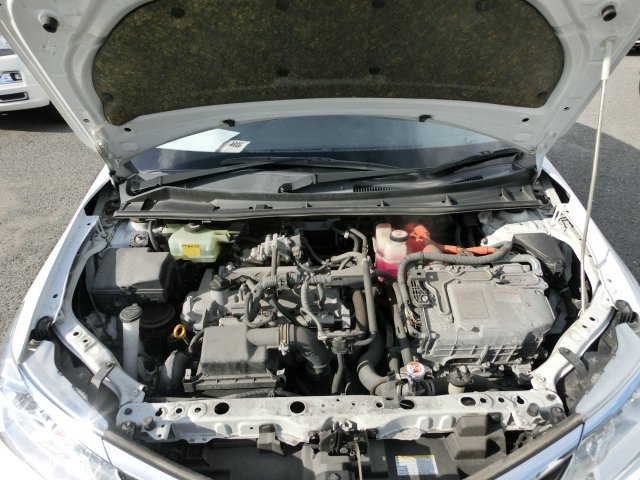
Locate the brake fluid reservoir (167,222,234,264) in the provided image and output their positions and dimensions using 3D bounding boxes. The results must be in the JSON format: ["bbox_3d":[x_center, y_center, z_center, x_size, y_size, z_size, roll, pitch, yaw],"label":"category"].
[{"bbox_3d":[-0.353,0.007,1.310,0.178,0.095,0.090,-1,34,0],"label":"brake fluid reservoir"}]

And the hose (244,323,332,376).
[{"bbox_3d":[-0.069,0.259,1.040,0.195,0.110,0.090,-1,34,0],"label":"hose"}]

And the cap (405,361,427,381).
[{"bbox_3d":[0.198,0.272,0.920,0.047,0.027,0.047,-1,34,0],"label":"cap"}]

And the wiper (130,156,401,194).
[{"bbox_3d":[-0.170,-0.232,1.437,0.863,0.050,0.126,-5,47,-4],"label":"wiper"}]

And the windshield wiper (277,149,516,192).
[{"bbox_3d":[0.273,-0.229,1.454,0.831,0.045,0.077,-9,48,-8],"label":"windshield wiper"}]

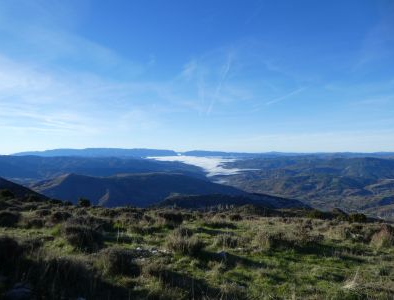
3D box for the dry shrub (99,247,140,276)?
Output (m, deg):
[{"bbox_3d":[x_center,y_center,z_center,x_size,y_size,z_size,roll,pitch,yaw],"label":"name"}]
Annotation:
[{"bbox_3d":[-1.328,1.910,4.750,0.685,0.483,0.617,0,0,0],"label":"dry shrub"}]

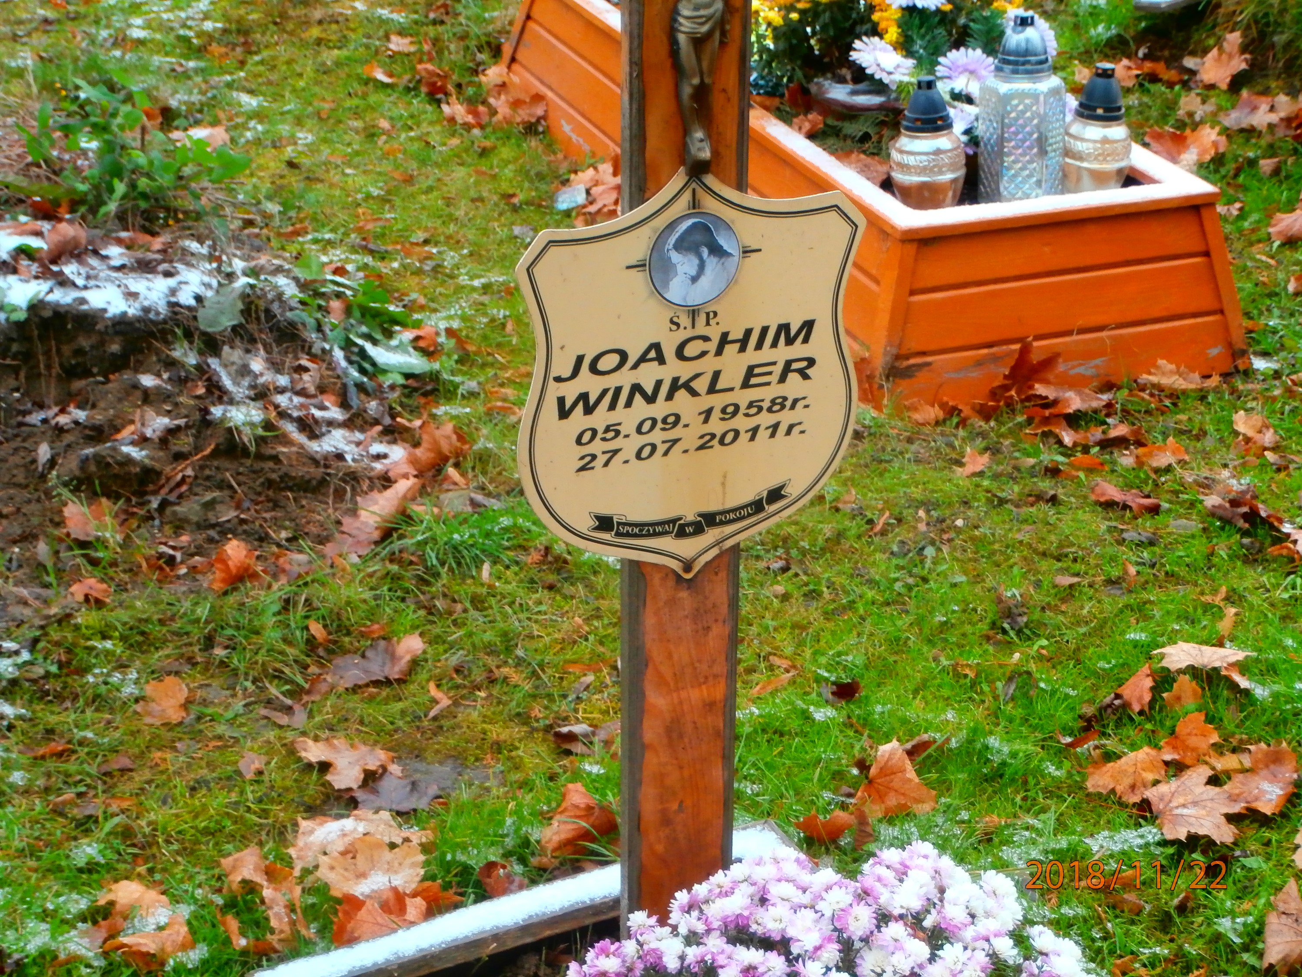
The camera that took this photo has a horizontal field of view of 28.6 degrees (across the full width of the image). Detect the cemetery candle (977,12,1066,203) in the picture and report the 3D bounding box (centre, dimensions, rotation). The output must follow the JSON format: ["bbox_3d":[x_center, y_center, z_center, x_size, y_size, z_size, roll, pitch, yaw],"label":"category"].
[{"bbox_3d":[0.542,-0.551,3.720,0.125,0.275,0.114,4,25,8],"label":"cemetery candle"}]

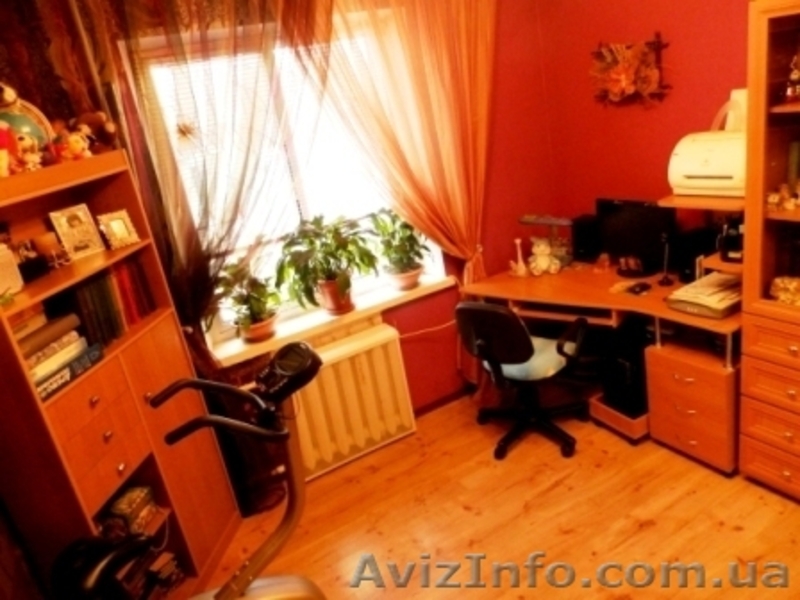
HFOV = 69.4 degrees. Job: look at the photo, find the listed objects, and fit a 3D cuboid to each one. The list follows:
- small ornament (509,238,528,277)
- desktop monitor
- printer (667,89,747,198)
[{"bbox_3d":[0.728,-0.281,3.602,0.094,0.231,0.118,-16,20,-15],"label":"small ornament"},{"bbox_3d":[1.318,-0.342,3.195,0.177,0.413,0.482,-20,21,-25],"label":"desktop monitor"},{"bbox_3d":[1.387,-0.657,2.399,0.315,0.374,0.374,-20,21,-25],"label":"printer"}]

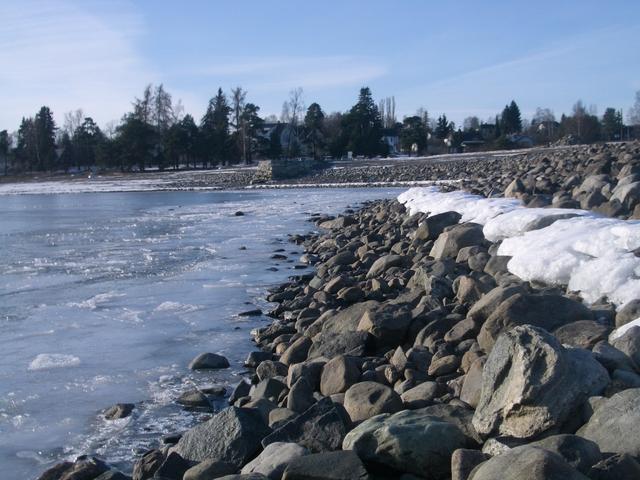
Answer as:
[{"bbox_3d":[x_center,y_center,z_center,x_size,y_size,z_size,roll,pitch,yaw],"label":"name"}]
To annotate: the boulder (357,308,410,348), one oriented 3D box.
[{"bbox_3d":[0.617,0.849,8.800,0.558,0.400,0.480,0,5,4],"label":"boulder"}]

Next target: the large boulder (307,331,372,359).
[{"bbox_3d":[0.192,1.036,8.900,0.648,0.260,0.450,0,5,0],"label":"large boulder"}]

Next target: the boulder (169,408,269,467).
[{"bbox_3d":[-0.628,1.254,5.800,0.652,0.350,0.500,-1,5,-6],"label":"boulder"}]

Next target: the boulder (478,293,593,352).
[{"bbox_3d":[1.864,0.719,7.800,0.999,0.492,0.650,0,5,0],"label":"boulder"}]

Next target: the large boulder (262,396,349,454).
[{"bbox_3d":[-0.093,1.209,5.850,0.584,0.350,0.450,-1,5,-1],"label":"large boulder"}]

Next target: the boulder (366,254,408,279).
[{"bbox_3d":[1.081,0.426,14.300,0.695,0.359,0.520,0,5,0],"label":"boulder"}]

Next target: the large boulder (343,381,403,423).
[{"bbox_3d":[0.359,1.107,6.200,0.437,0.290,0.360,0,5,3],"label":"large boulder"}]

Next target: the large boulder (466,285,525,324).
[{"bbox_3d":[1.773,0.658,9.100,0.603,0.391,0.500,0,5,0],"label":"large boulder"}]

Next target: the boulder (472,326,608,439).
[{"bbox_3d":[1.282,0.797,5.250,0.720,0.570,0.620,3,6,34],"label":"boulder"}]

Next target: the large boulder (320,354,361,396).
[{"bbox_3d":[0.174,1.126,7.500,0.339,0.344,0.310,0,5,0],"label":"large boulder"}]

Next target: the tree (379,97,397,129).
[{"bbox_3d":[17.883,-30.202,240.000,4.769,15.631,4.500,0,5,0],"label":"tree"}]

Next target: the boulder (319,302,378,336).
[{"bbox_3d":[0.327,0.839,9.400,0.728,0.400,0.550,0,5,2],"label":"boulder"}]

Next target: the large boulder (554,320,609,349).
[{"bbox_3d":[2.018,0.744,7.000,0.458,0.260,0.420,1,5,16],"label":"large boulder"}]

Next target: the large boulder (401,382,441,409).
[{"bbox_3d":[0.743,1.143,6.700,0.296,0.193,0.240,0,5,0],"label":"large boulder"}]

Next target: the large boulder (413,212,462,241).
[{"bbox_3d":[2.418,-0.293,18.500,1.043,0.638,0.850,0,5,7],"label":"large boulder"}]

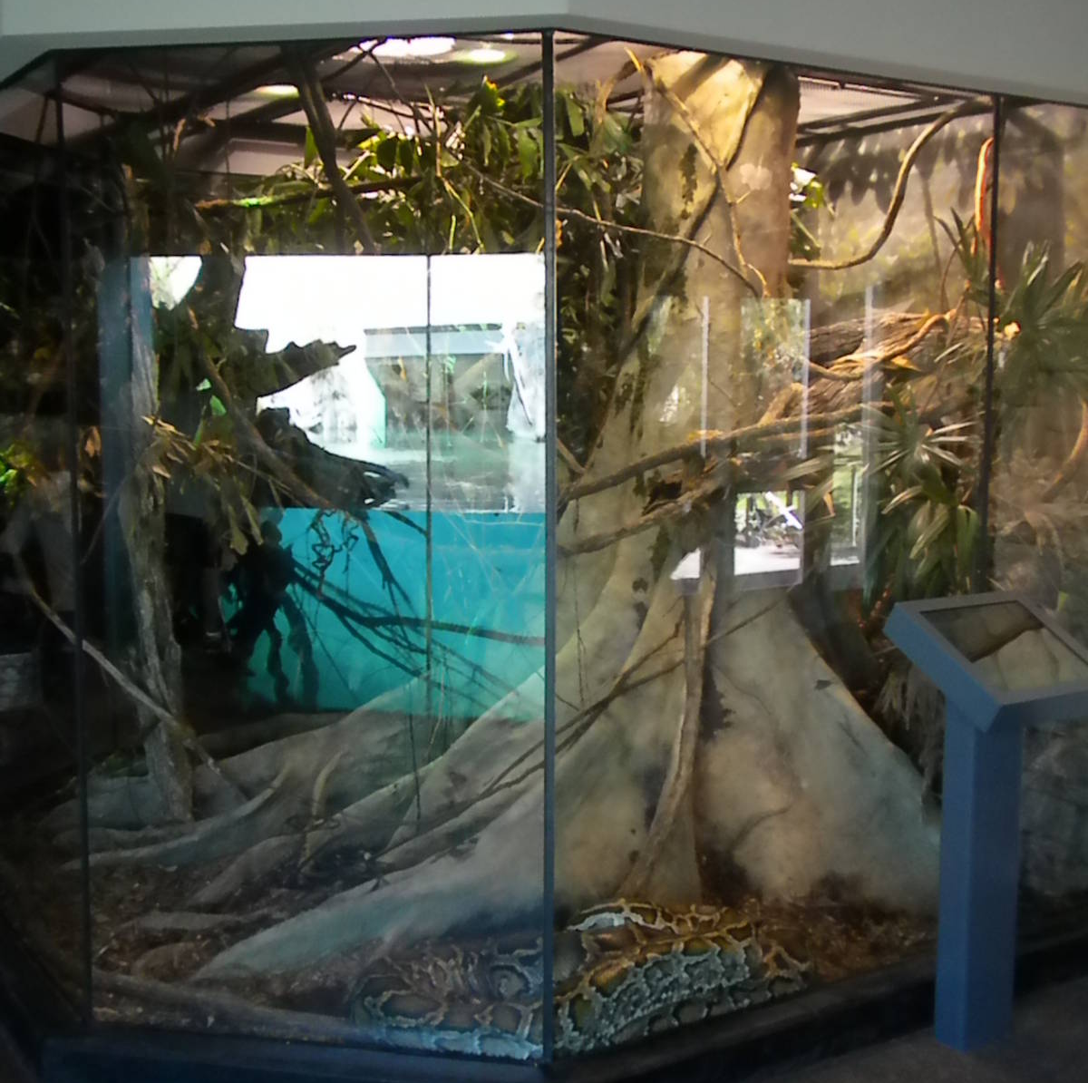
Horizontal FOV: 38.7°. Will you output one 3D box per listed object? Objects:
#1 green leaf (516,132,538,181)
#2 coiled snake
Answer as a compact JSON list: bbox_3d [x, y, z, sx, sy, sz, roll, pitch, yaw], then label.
[{"bbox_3d":[-0.040,-0.969,3.900,0.055,0.128,0.025,0,7,0],"label":"green leaf"},{"bbox_3d":[0.082,0.940,3.437,1.000,0.180,0.520,-2,7,-15],"label":"coiled snake"}]

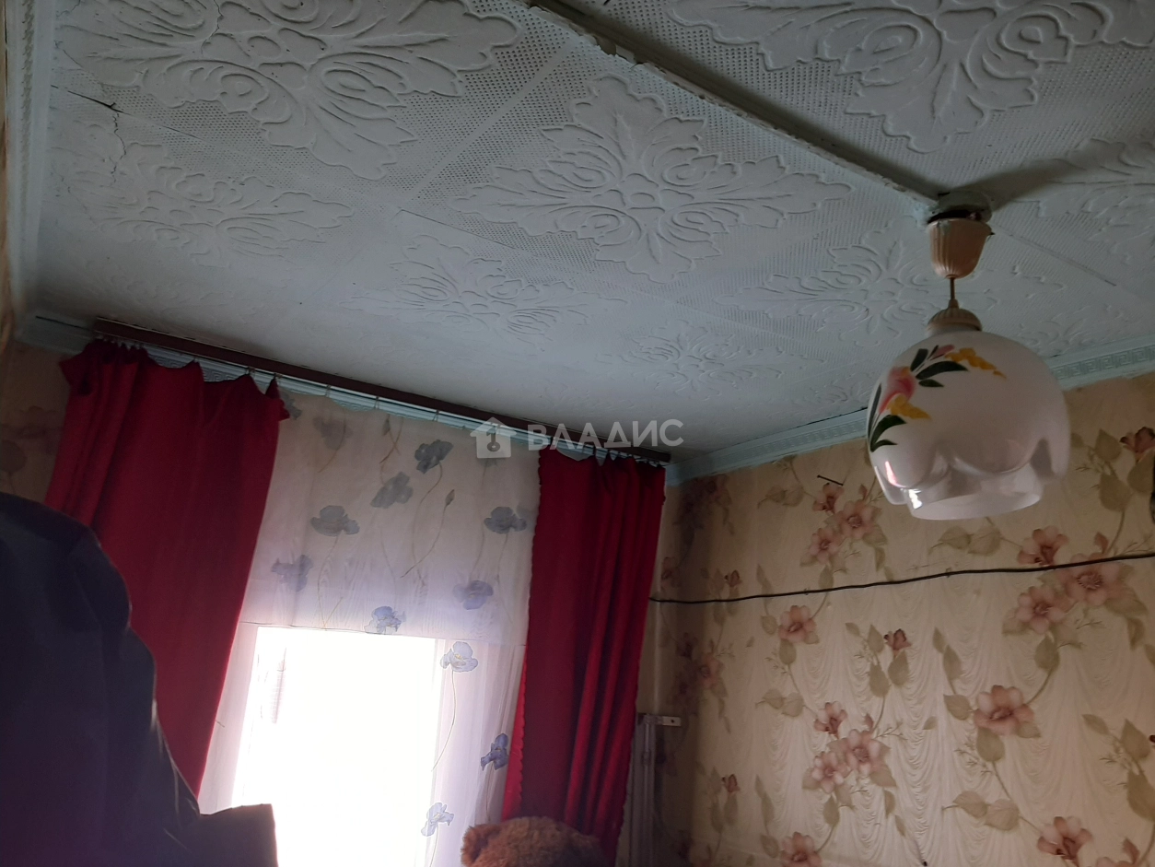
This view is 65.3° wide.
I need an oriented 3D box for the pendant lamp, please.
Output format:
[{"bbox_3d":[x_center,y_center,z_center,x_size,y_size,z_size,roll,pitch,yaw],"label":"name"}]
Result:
[{"bbox_3d":[0.478,-0.093,1.125,0.228,0.375,0.228,-2,-15,23],"label":"pendant lamp"}]

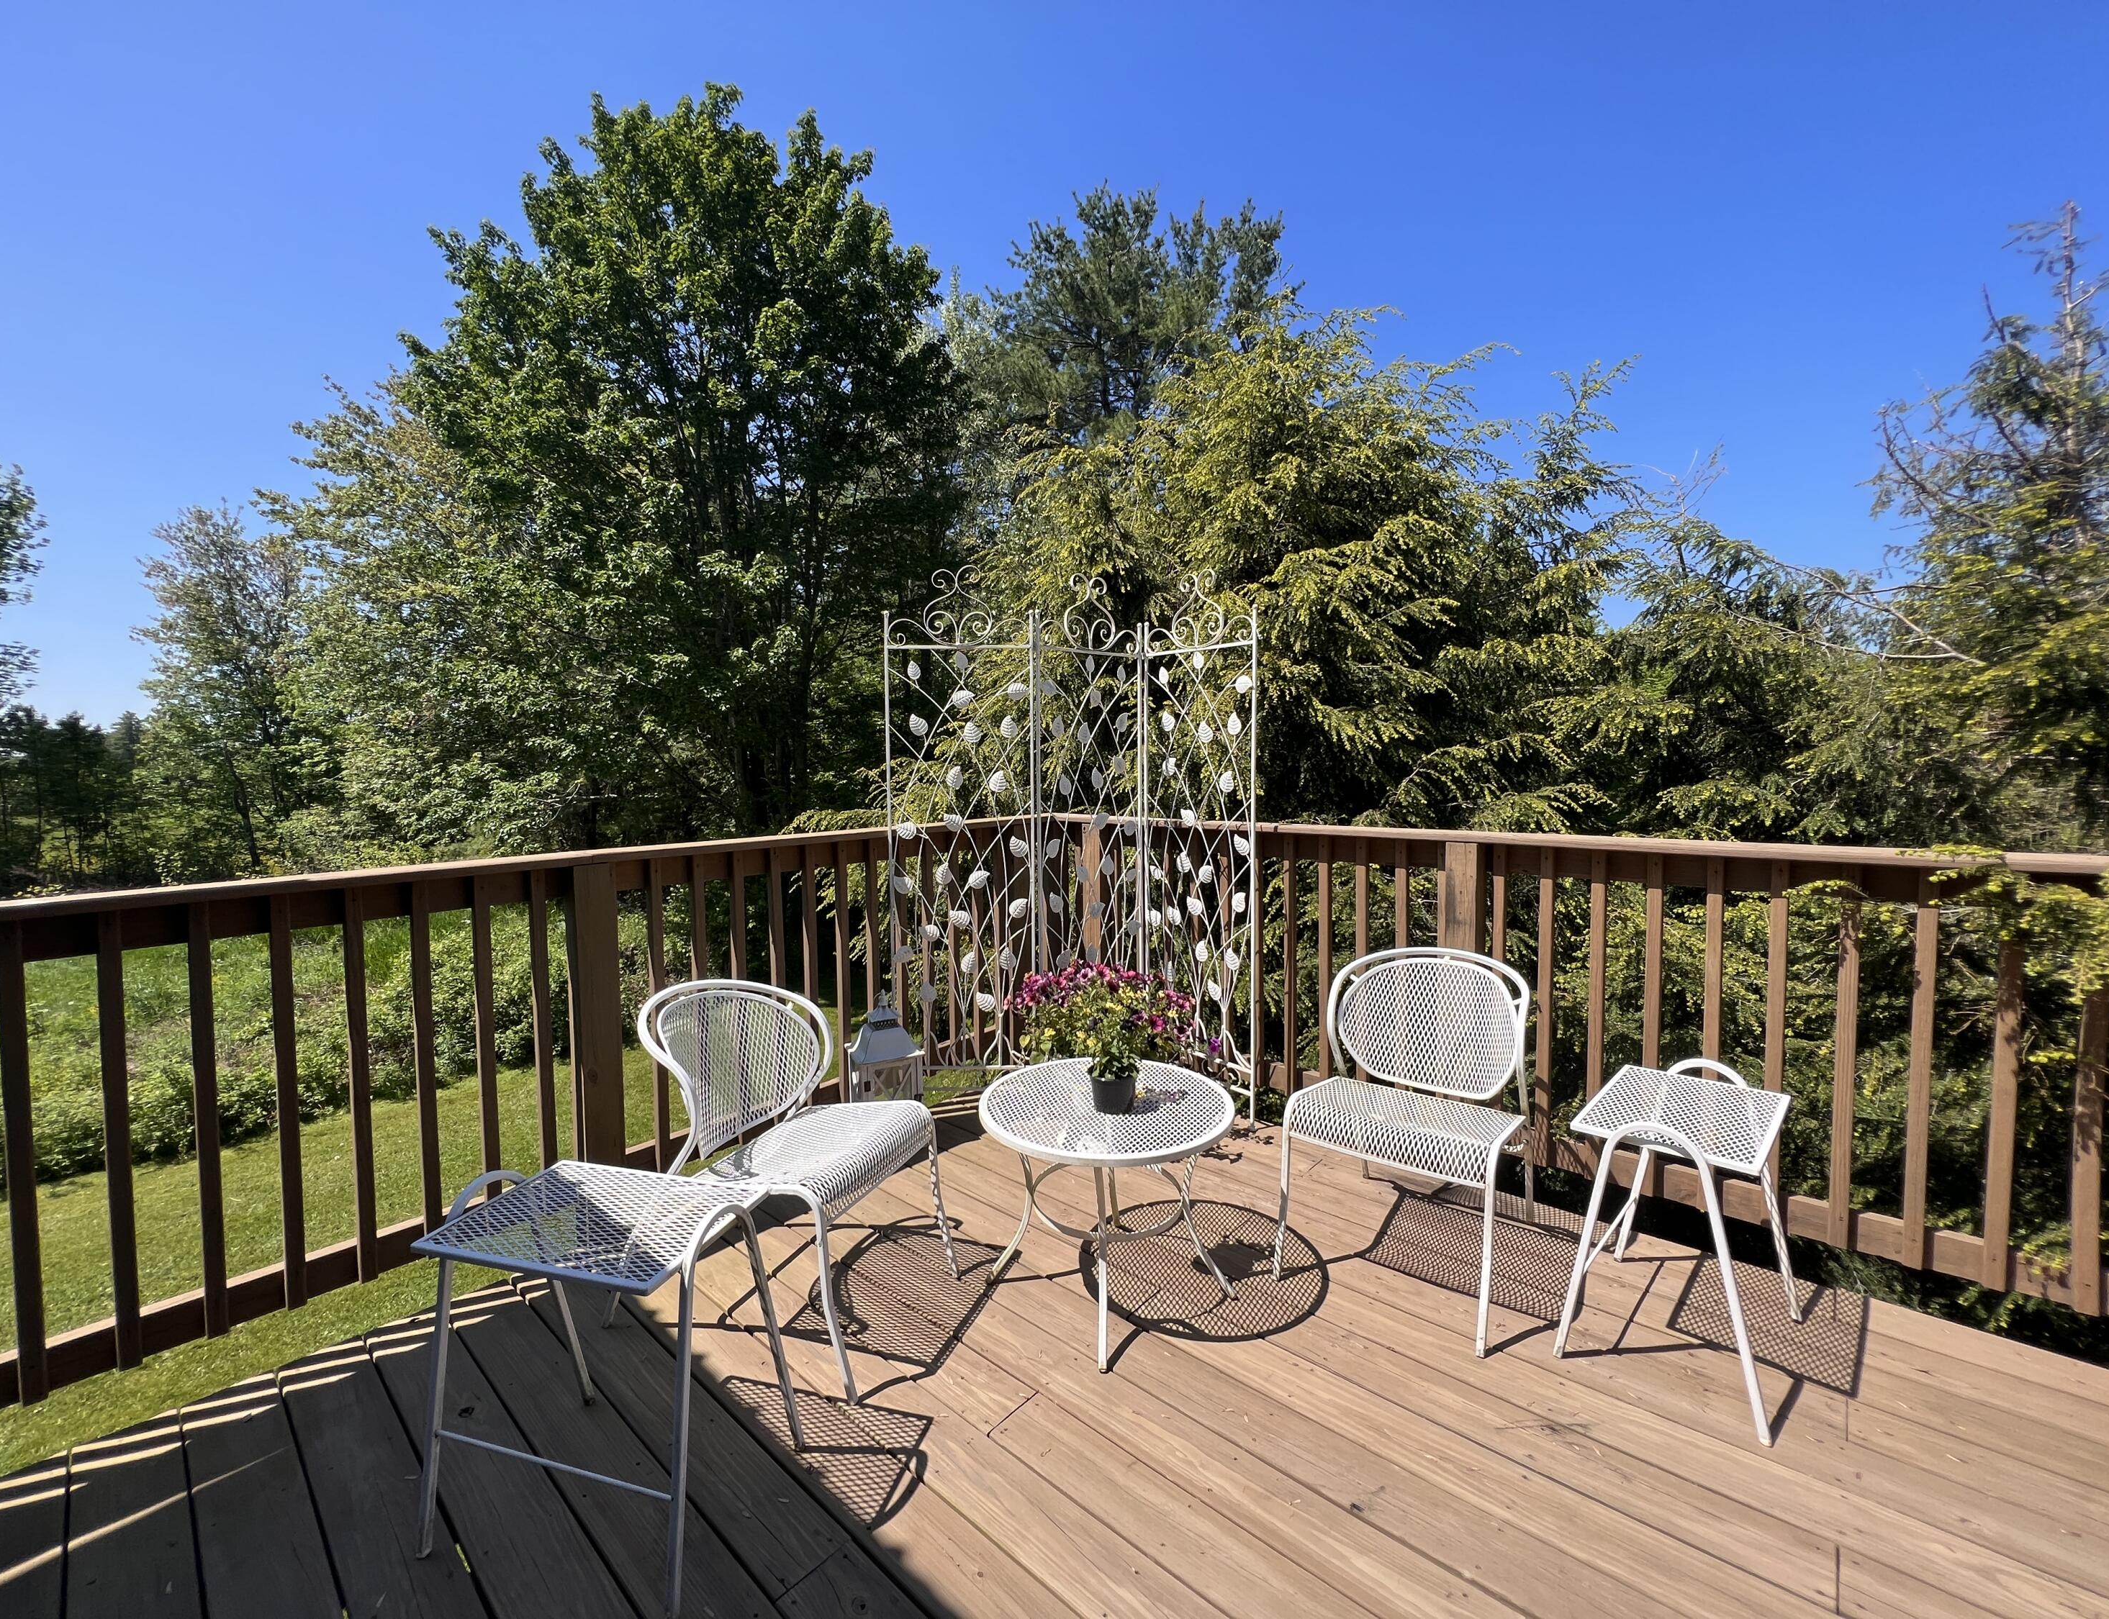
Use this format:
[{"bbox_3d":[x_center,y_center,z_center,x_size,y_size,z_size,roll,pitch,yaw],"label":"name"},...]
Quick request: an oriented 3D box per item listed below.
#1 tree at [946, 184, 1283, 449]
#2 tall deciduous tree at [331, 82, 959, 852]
[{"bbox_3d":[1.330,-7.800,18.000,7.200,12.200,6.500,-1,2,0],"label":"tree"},{"bbox_3d":[-5.600,-4.200,11.300,8.000,11.700,7.200,-1,2,0],"label":"tall deciduous tree"}]

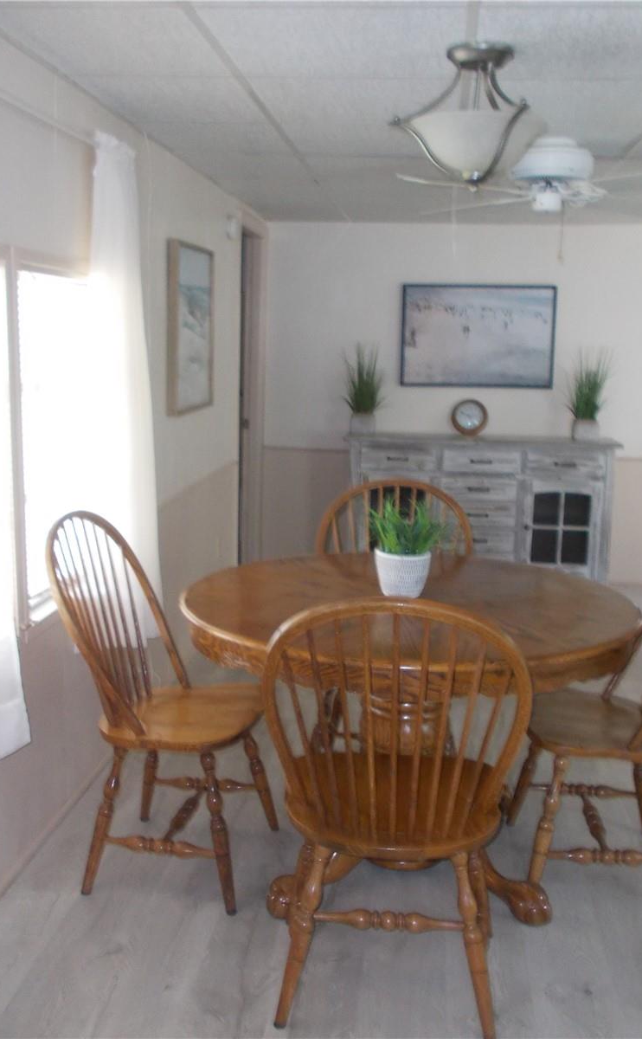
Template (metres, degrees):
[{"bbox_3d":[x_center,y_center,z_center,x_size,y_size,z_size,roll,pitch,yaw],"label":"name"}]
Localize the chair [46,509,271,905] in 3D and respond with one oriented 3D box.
[{"bbox_3d":[-0.432,0.472,2.862,0.573,0.980,0.529,3,10,10],"label":"chair"}]

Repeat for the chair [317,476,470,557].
[{"bbox_3d":[0.228,0.381,3.458,0.529,0.980,0.573,2,10,6],"label":"chair"}]

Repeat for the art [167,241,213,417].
[{"bbox_3d":[-0.572,-0.844,4.609,0.045,0.715,0.650,2,10,6],"label":"art"}]

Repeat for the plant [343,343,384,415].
[{"bbox_3d":[0.252,-0.835,6.207,0.239,0.428,0.225,2,10,6],"label":"plant"}]

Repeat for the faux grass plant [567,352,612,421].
[{"bbox_3d":[1.552,-0.773,6.007,0.245,0.400,0.220,2,10,6],"label":"faux grass plant"}]

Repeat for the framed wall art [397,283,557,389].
[{"bbox_3d":[0.953,-1.110,6.312,0.918,0.613,0.029,2,10,6],"label":"framed wall art"}]

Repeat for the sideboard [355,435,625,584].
[{"bbox_3d":[0.938,-0.044,6.224,1.555,0.905,0.410,2,10,6],"label":"sideboard"}]

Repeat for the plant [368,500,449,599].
[{"bbox_3d":[0.241,0.078,2.886,0.210,0.265,0.200,2,10,6],"label":"plant"}]

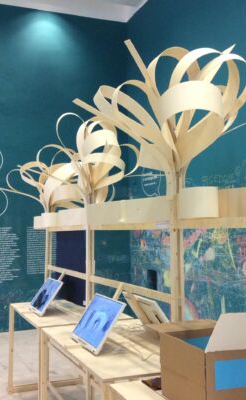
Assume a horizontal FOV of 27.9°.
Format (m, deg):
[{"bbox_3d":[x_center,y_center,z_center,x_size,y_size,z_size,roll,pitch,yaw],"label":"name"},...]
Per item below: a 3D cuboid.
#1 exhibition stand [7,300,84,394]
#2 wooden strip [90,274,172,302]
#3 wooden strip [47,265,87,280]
[{"bbox_3d":[-0.476,1.321,4.088,0.720,0.798,1.173,1,-3,-22],"label":"exhibition stand"},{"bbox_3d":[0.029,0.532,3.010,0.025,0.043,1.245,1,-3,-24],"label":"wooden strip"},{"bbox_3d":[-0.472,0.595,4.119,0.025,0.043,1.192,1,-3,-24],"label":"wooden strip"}]

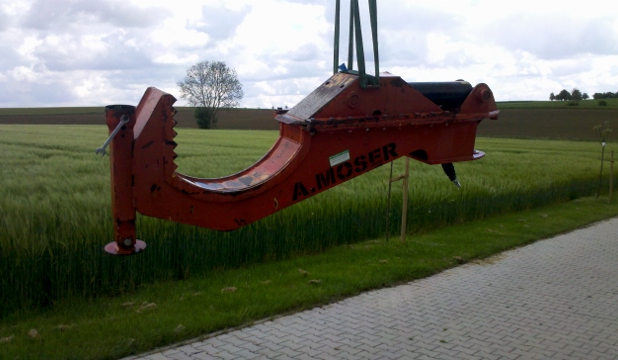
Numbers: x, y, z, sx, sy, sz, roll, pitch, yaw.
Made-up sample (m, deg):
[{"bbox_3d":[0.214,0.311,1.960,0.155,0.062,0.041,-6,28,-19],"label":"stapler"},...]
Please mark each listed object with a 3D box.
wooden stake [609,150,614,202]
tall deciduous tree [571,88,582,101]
[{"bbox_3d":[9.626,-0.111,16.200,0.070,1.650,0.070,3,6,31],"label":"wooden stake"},{"bbox_3d":[226.360,-72.216,430.000,8.800,10.300,8.800,4,6,27],"label":"tall deciduous tree"}]

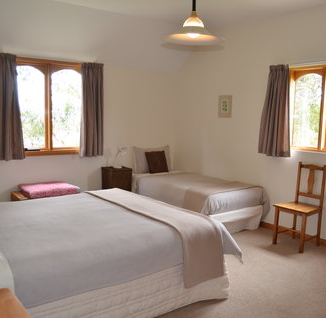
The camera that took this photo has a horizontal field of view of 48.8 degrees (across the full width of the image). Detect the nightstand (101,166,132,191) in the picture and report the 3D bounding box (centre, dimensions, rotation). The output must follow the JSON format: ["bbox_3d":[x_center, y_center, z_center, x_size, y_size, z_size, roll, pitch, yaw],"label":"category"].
[{"bbox_3d":[-0.691,0.457,5.329,0.367,0.653,0.338,-4,8,-37],"label":"nightstand"}]

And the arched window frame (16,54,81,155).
[{"bbox_3d":[-1.492,-0.675,4.813,1.029,1.269,0.100,-4,8,-37],"label":"arched window frame"}]

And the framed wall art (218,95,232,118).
[{"bbox_3d":[0.883,-0.745,5.135,0.025,0.316,0.251,-4,8,-37],"label":"framed wall art"}]

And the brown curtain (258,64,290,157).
[{"bbox_3d":[1.377,-0.589,4.407,0.100,1.093,0.395,-4,8,-37],"label":"brown curtain"}]

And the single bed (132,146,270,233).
[{"bbox_3d":[0.373,0.378,5.114,0.980,0.902,1.974,-4,8,-37],"label":"single bed"}]

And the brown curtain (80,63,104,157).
[{"bbox_3d":[-1.003,-0.683,5.084,0.360,1.297,0.100,-4,8,-37],"label":"brown curtain"}]

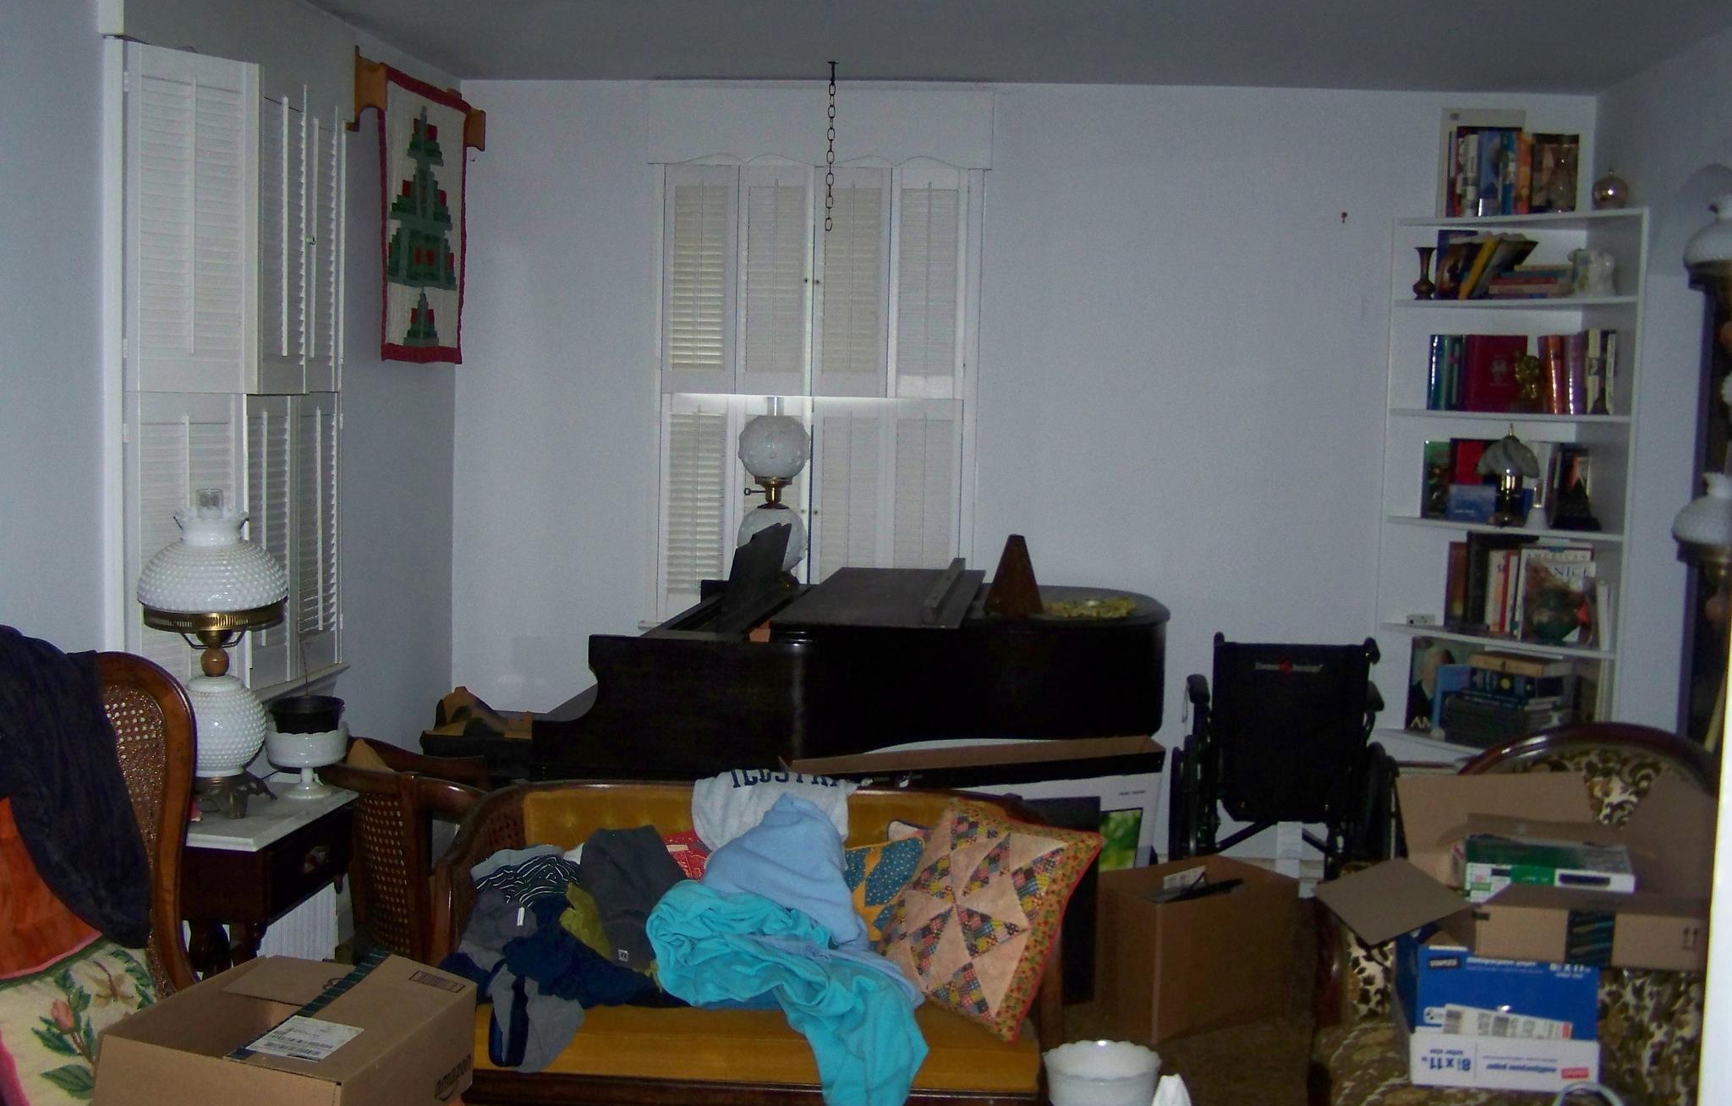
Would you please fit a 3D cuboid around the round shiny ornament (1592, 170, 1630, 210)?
[{"bbox_3d":[2.240,-1.087,5.722,0.115,0.132,0.115,2,5,5],"label":"round shiny ornament"}]

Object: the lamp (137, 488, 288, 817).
[{"bbox_3d":[-1.186,0.175,3.466,0.275,0.595,0.275,2,4,5],"label":"lamp"}]

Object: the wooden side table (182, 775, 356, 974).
[{"bbox_3d":[-1.358,0.896,3.978,0.420,0.720,0.550,2,5,5],"label":"wooden side table"}]

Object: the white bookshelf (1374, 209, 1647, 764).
[{"bbox_3d":[1.952,0.026,5.563,0.420,2.020,0.810,-2,6,-40],"label":"white bookshelf"}]

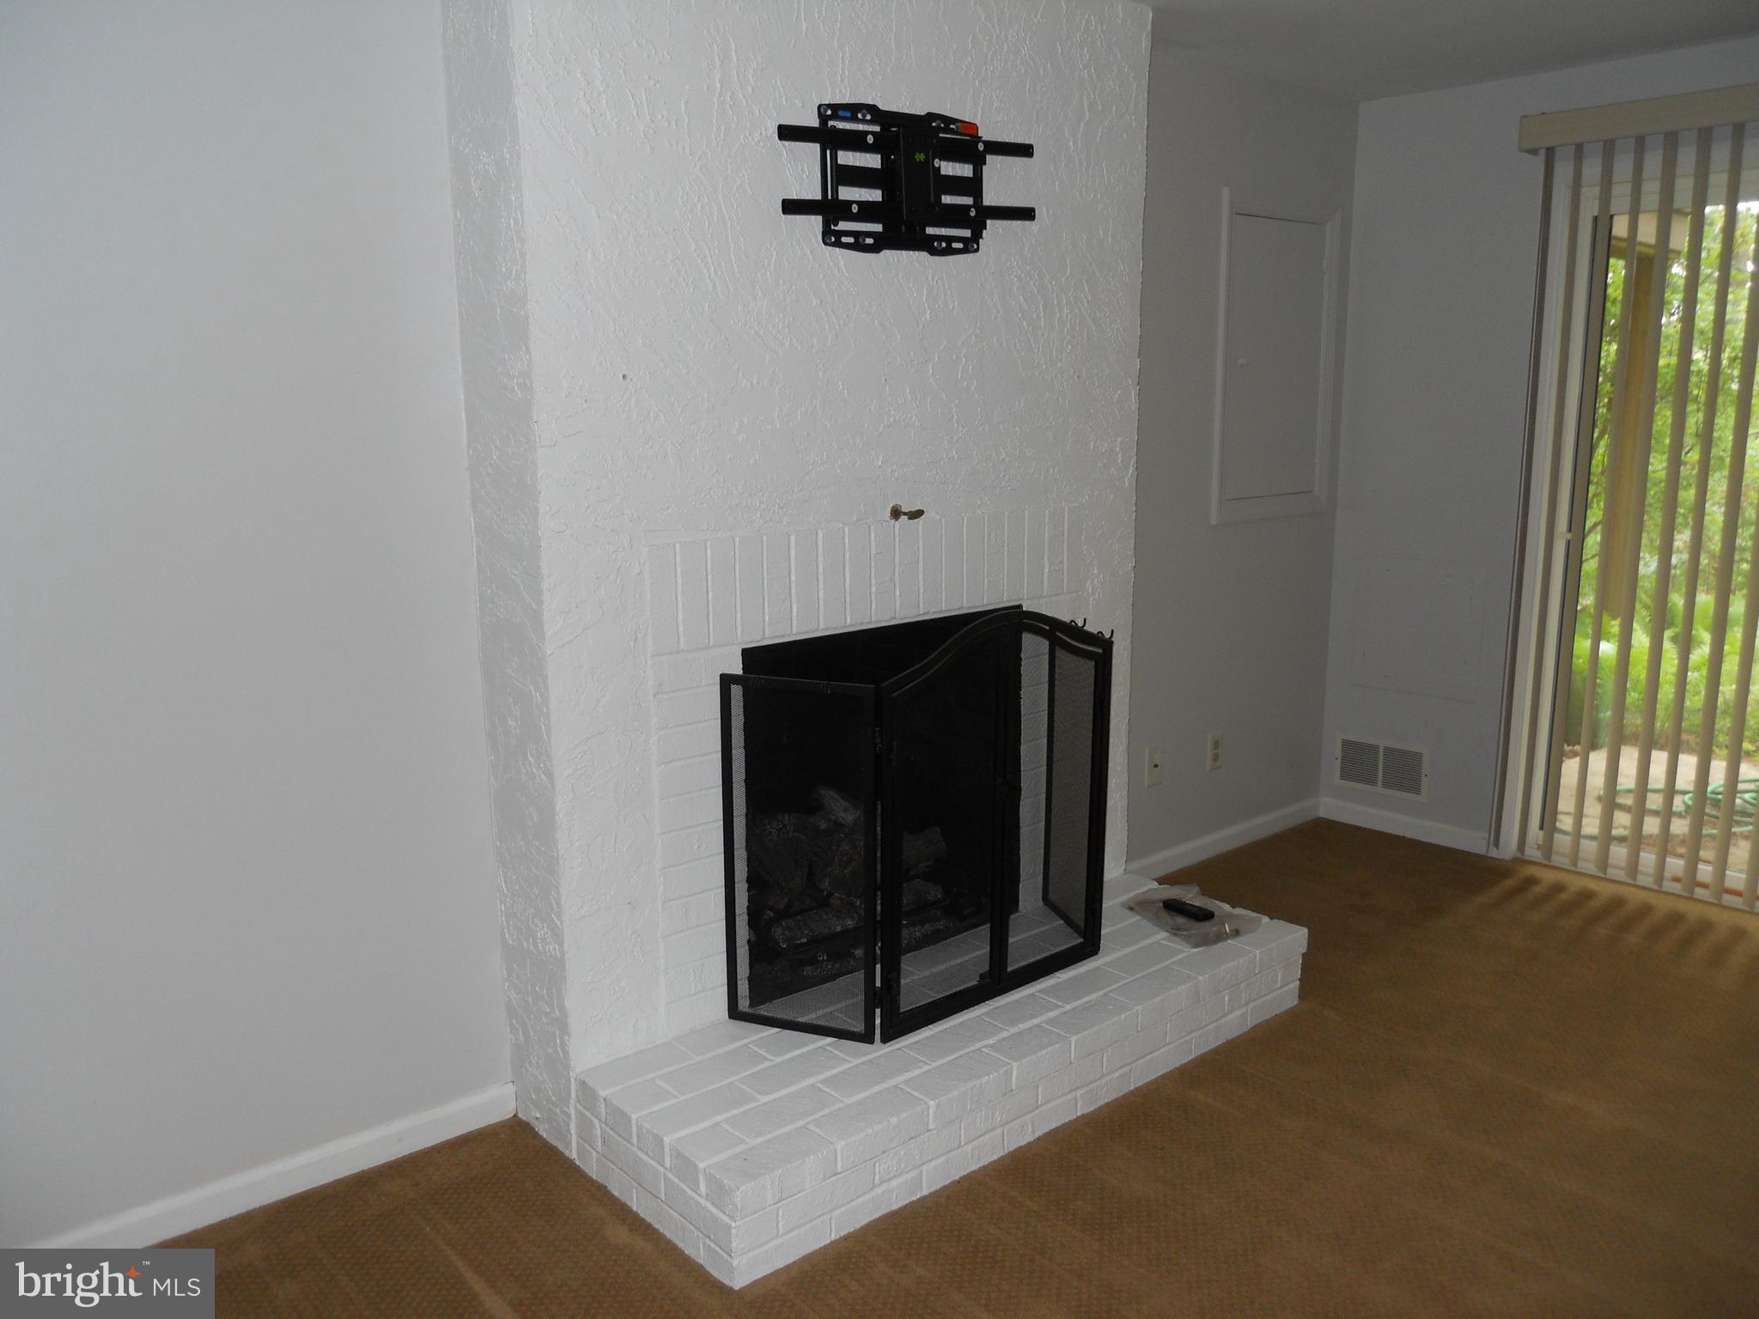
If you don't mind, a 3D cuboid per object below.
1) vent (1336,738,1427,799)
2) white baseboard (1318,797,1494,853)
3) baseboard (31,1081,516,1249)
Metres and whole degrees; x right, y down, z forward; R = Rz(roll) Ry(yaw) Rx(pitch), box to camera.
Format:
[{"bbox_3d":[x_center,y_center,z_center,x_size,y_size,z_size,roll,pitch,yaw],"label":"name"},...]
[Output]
[{"bbox_3d":[1.589,0.342,4.504,0.017,0.162,0.309,-10,14,-40],"label":"vent"},{"bbox_3d":[1.648,0.523,4.485,0.015,0.073,0.568,-10,14,-40],"label":"white baseboard"},{"bbox_3d":[-1.049,0.922,2.530,0.870,0.075,0.015,-10,14,-40],"label":"baseboard"}]

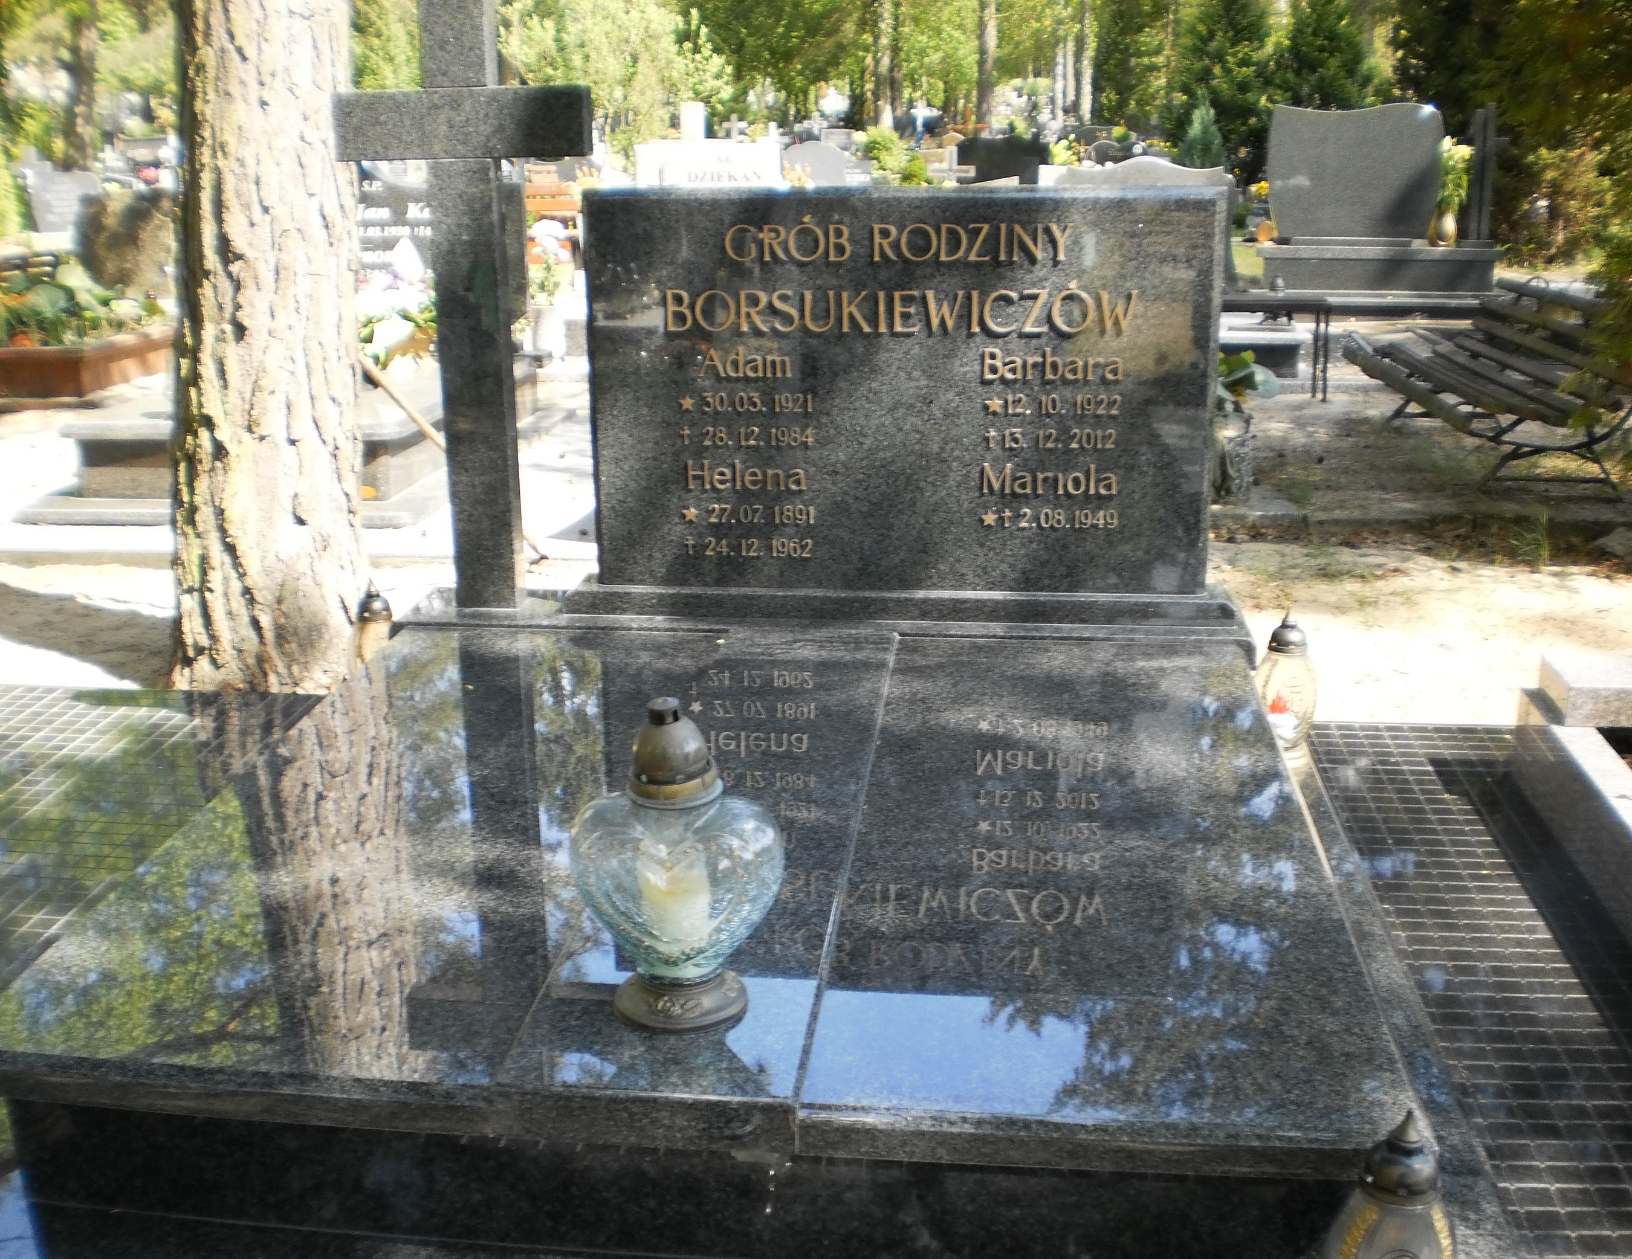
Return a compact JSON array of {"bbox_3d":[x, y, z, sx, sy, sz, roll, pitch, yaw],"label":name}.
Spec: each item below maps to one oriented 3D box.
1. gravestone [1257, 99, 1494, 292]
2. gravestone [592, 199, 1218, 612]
[{"bbox_3d":[3.430,-2.630,10.649,1.431,1.091,0.380,1,18,6],"label":"gravestone"},{"bbox_3d":[0.158,-0.445,3.293,1.170,0.740,0.100,1,18,6],"label":"gravestone"}]

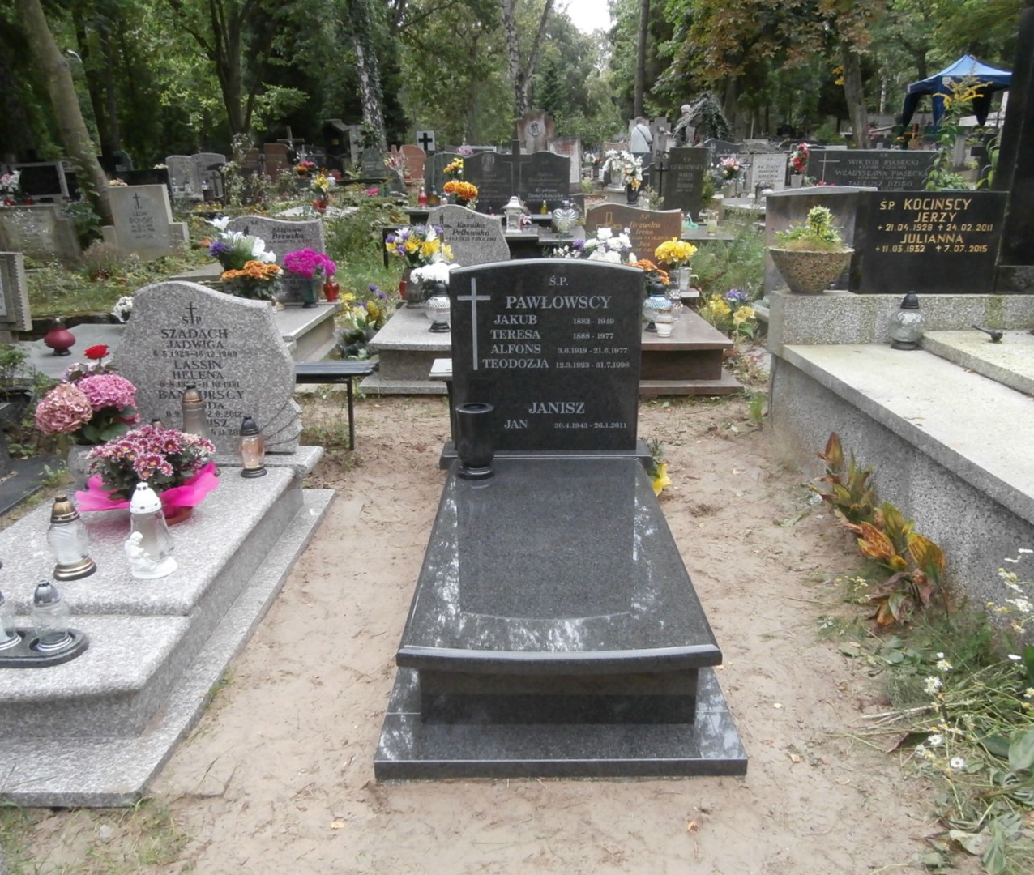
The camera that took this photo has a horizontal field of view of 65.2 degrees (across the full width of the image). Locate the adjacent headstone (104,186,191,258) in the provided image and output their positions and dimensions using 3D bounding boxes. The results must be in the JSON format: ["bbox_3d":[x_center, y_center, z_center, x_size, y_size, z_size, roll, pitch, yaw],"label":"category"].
[{"bbox_3d":[-3.977,-2.313,8.707,0.870,0.810,0.160,0,18,0],"label":"adjacent headstone"}]

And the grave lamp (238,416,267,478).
[{"bbox_3d":[-1.178,0.034,3.597,0.122,0.252,0.122,0,18,1],"label":"grave lamp"}]

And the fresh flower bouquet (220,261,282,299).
[{"bbox_3d":[-2.102,-1.238,6.434,0.490,0.330,0.420,0,18,0],"label":"fresh flower bouquet"}]

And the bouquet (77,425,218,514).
[{"bbox_3d":[-1.318,0.136,2.854,0.450,0.320,0.420,0,17,1],"label":"bouquet"}]

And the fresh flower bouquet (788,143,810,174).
[{"bbox_3d":[3.930,-3.886,11.270,0.304,0.421,0.274,0,18,1],"label":"fresh flower bouquet"}]

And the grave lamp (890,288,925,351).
[{"bbox_3d":[2.342,-0.718,4.801,0.205,0.340,0.205,0,17,1],"label":"grave lamp"}]

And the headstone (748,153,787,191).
[{"bbox_3d":[4.100,-4.331,13.277,0.617,0.624,0.108,0,18,1],"label":"headstone"}]

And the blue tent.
[{"bbox_3d":[16.337,-12.348,29.500,3.000,3.100,3.000,2,17,6],"label":"blue tent"}]

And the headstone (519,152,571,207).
[{"bbox_3d":[0.316,-2.992,9.439,0.600,0.660,0.110,0,18,0],"label":"headstone"}]

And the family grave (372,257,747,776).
[{"bbox_3d":[0.119,0.046,2.861,0.980,1.186,1.891,0,18,1],"label":"family grave"}]

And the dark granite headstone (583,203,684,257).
[{"bbox_3d":[1.006,-1.692,7.000,0.870,0.720,0.100,0,17,1],"label":"dark granite headstone"}]

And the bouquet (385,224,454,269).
[{"bbox_3d":[-0.797,-1.579,6.692,0.540,0.360,0.420,0,18,0],"label":"bouquet"}]

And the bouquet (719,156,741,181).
[{"bbox_3d":[3.111,-3.922,11.800,0.340,0.370,0.300,0,17,1],"label":"bouquet"}]

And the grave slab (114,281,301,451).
[{"bbox_3d":[-1.289,-0.293,3.420,0.755,0.740,0.100,0,18,1],"label":"grave slab"}]

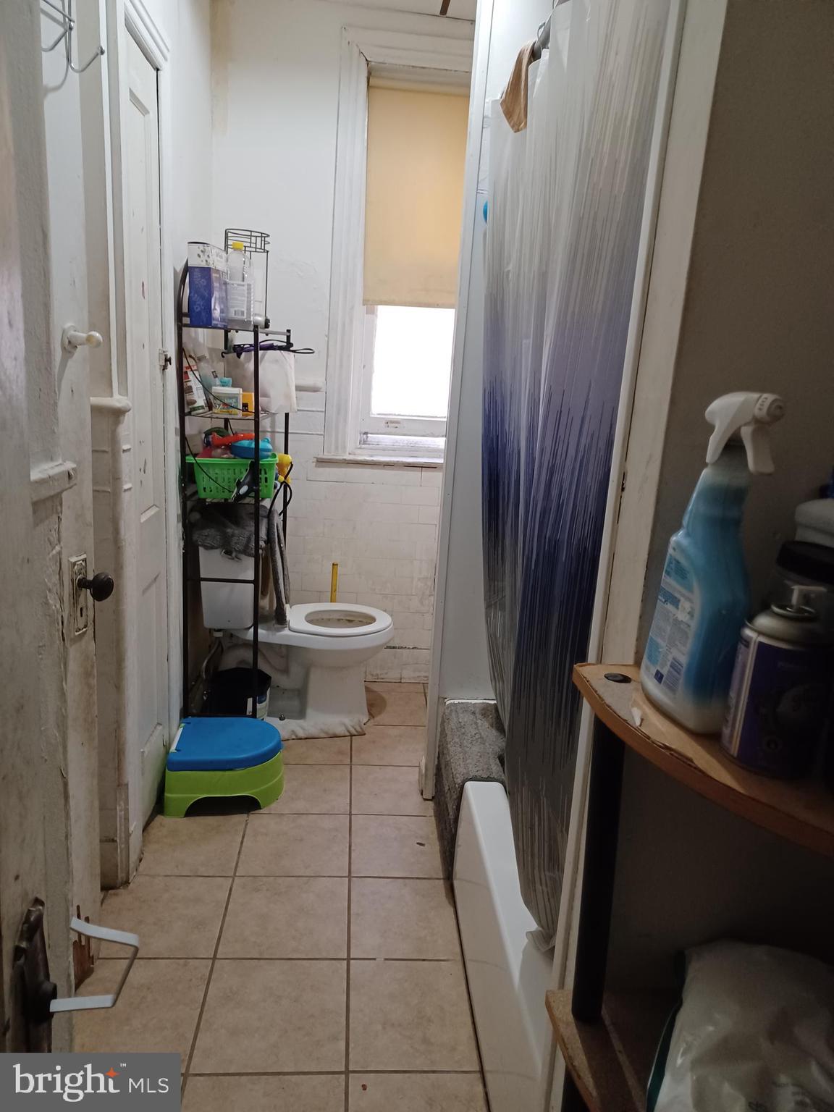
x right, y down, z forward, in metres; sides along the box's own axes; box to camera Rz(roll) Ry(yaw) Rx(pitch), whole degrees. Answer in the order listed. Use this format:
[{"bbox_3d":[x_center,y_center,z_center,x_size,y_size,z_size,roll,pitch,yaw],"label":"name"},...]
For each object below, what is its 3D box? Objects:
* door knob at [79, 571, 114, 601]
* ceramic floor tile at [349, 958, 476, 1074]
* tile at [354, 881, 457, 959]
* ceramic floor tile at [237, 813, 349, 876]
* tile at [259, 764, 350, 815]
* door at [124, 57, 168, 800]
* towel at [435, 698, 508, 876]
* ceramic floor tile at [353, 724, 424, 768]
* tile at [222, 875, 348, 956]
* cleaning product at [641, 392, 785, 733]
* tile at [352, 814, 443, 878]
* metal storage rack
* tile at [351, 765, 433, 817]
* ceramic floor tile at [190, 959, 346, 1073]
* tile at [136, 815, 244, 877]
[{"bbox_3d":[-0.618,0.058,1.545,0.058,0.056,0.056,7,14,12],"label":"door knob"},{"bbox_3d":[-0.004,0.984,1.728,0.285,0.010,0.300,3,14,-5],"label":"ceramic floor tile"},{"bbox_3d":[-0.026,0.911,2.023,0.285,0.010,0.300,3,14,-5],"label":"tile"},{"bbox_3d":[-0.344,0.825,2.293,0.300,0.010,0.300,3,14,-5],"label":"ceramic floor tile"},{"bbox_3d":[-0.366,0.751,2.588,0.300,0.010,0.300,3,14,-5],"label":"tile"},{"bbox_3d":[-0.751,-0.234,2.187,0.038,2.060,0.410,2,14,-5],"label":"door"},{"bbox_3d":[0.153,0.676,2.359,0.165,0.310,0.480,3,14,-5],"label":"towel"},{"bbox_3d":[-0.084,0.691,2.909,0.300,0.010,0.300,3,14,-5],"label":"ceramic floor tile"},{"bbox_3d":[-0.326,0.910,2.024,0.305,0.010,0.300,2,14,-5],"label":"tile"},{"bbox_3d":[0.249,0.000,0.671,0.064,0.274,0.121,0,15,-13],"label":"cleaning product"},{"bbox_3d":[-0.053,0.846,2.343,0.280,0.010,0.300,2,14,-5],"label":"tile"},{"bbox_3d":[-0.624,-0.217,2.843,0.250,1.735,0.620,3,14,-1],"label":"metal storage rack"},{"bbox_3d":[-0.062,0.765,2.614,0.300,0.010,0.300,3,14,-5],"label":"tile"},{"bbox_3d":[-0.304,0.986,1.731,0.305,0.010,0.300,2,14,-5],"label":"ceramic floor tile"},{"bbox_3d":[-0.644,0.822,2.292,0.282,0.010,0.300,2,14,-5],"label":"tile"}]

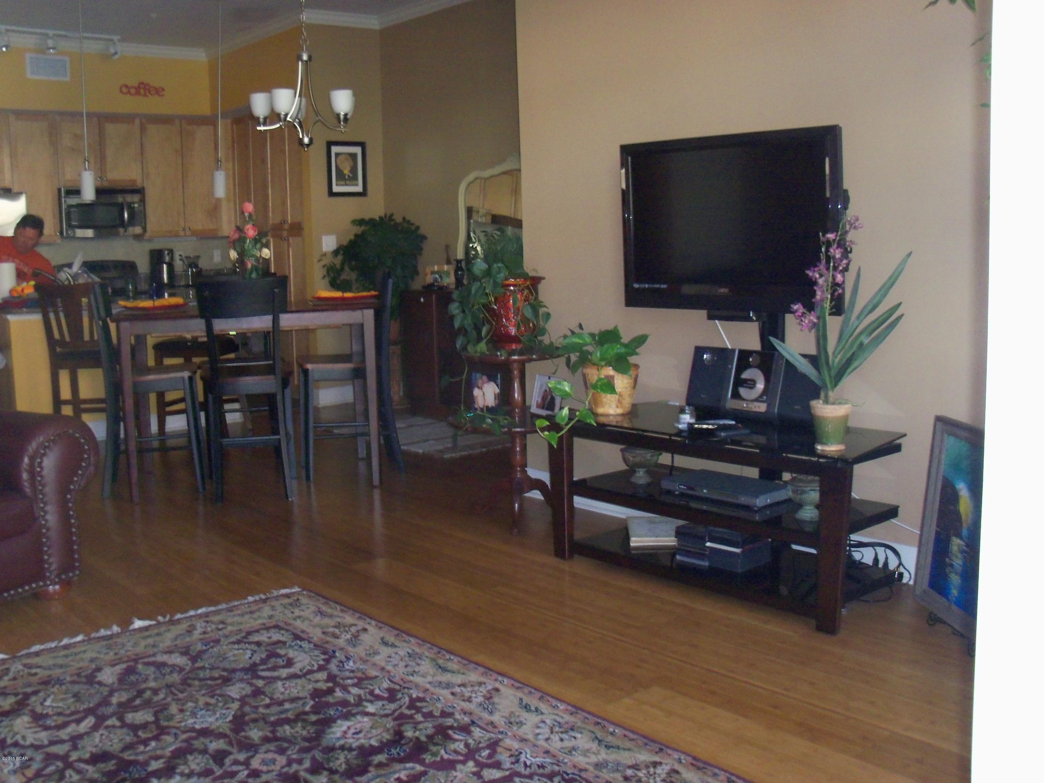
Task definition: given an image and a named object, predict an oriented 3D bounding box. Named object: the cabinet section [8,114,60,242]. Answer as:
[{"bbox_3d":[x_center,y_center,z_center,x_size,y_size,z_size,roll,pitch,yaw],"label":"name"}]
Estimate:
[{"bbox_3d":[-4.292,-1.849,9.223,0.390,1.075,0.320,-8,10,-40],"label":"cabinet section"}]

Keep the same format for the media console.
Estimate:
[{"bbox_3d":[0.697,0.378,3.624,0.506,0.532,1.254,-8,10,-41],"label":"media console"}]

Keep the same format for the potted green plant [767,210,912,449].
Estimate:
[{"bbox_3d":[0.991,-0.177,3.294,0.420,0.730,0.300,1,8,16],"label":"potted green plant"}]

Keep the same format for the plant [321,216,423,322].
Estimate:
[{"bbox_3d":[-1.077,-0.846,7.682,0.704,0.892,0.664,-1,7,0],"label":"plant"}]

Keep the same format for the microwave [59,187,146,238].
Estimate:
[{"bbox_3d":[-3.865,-1.632,9.661,0.755,0.430,0.400,-8,10,-40],"label":"microwave"}]

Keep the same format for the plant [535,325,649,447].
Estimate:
[{"bbox_3d":[0.267,-0.017,4.041,0.420,0.440,0.340,-1,8,5],"label":"plant"}]

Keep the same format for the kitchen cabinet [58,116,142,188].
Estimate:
[{"bbox_3d":[-3.893,-2.166,9.608,0.760,0.620,0.330,-8,10,-40],"label":"kitchen cabinet"}]

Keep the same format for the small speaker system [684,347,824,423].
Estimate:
[{"bbox_3d":[0.837,-0.023,3.756,0.159,0.233,0.545,1,4,-41],"label":"small speaker system"}]

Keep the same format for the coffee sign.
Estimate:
[{"bbox_3d":[-3.370,-2.689,9.393,0.409,0.125,0.025,-8,10,-40],"label":"coffee sign"}]

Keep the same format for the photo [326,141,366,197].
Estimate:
[{"bbox_3d":[-1.339,-1.718,8.155,0.349,0.422,0.025,-8,10,-41],"label":"photo"}]

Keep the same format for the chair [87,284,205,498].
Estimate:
[{"bbox_3d":[-1.926,-0.031,5.499,0.520,1.070,0.450,-3,8,-10],"label":"chair"}]

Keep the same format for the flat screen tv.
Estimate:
[{"bbox_3d":[0.716,-0.574,3.620,0.907,0.600,0.089,6,12,45],"label":"flat screen tv"}]

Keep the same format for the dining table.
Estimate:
[{"bbox_3d":[-1.371,0.013,5.411,1.234,0.897,0.892,-3,8,-14],"label":"dining table"}]

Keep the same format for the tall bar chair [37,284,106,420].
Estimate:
[{"bbox_3d":[-2.491,-0.123,6.142,0.431,1.041,0.506,-2,7,-7],"label":"tall bar chair"}]

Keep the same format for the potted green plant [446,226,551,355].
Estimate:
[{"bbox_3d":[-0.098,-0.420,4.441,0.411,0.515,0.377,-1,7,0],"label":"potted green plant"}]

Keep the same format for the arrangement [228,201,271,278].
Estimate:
[{"bbox_3d":[-1.492,-0.742,5.757,0.220,0.535,0.220,-4,8,-14],"label":"arrangement"}]

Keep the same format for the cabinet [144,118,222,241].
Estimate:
[{"bbox_3d":[-3.311,-2.036,10.126,0.760,1.109,0.330,-8,10,-40],"label":"cabinet"}]

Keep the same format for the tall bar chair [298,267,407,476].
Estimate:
[{"bbox_3d":[-0.919,-0.095,5.559,0.525,1.051,0.446,-3,8,-14],"label":"tall bar chair"}]

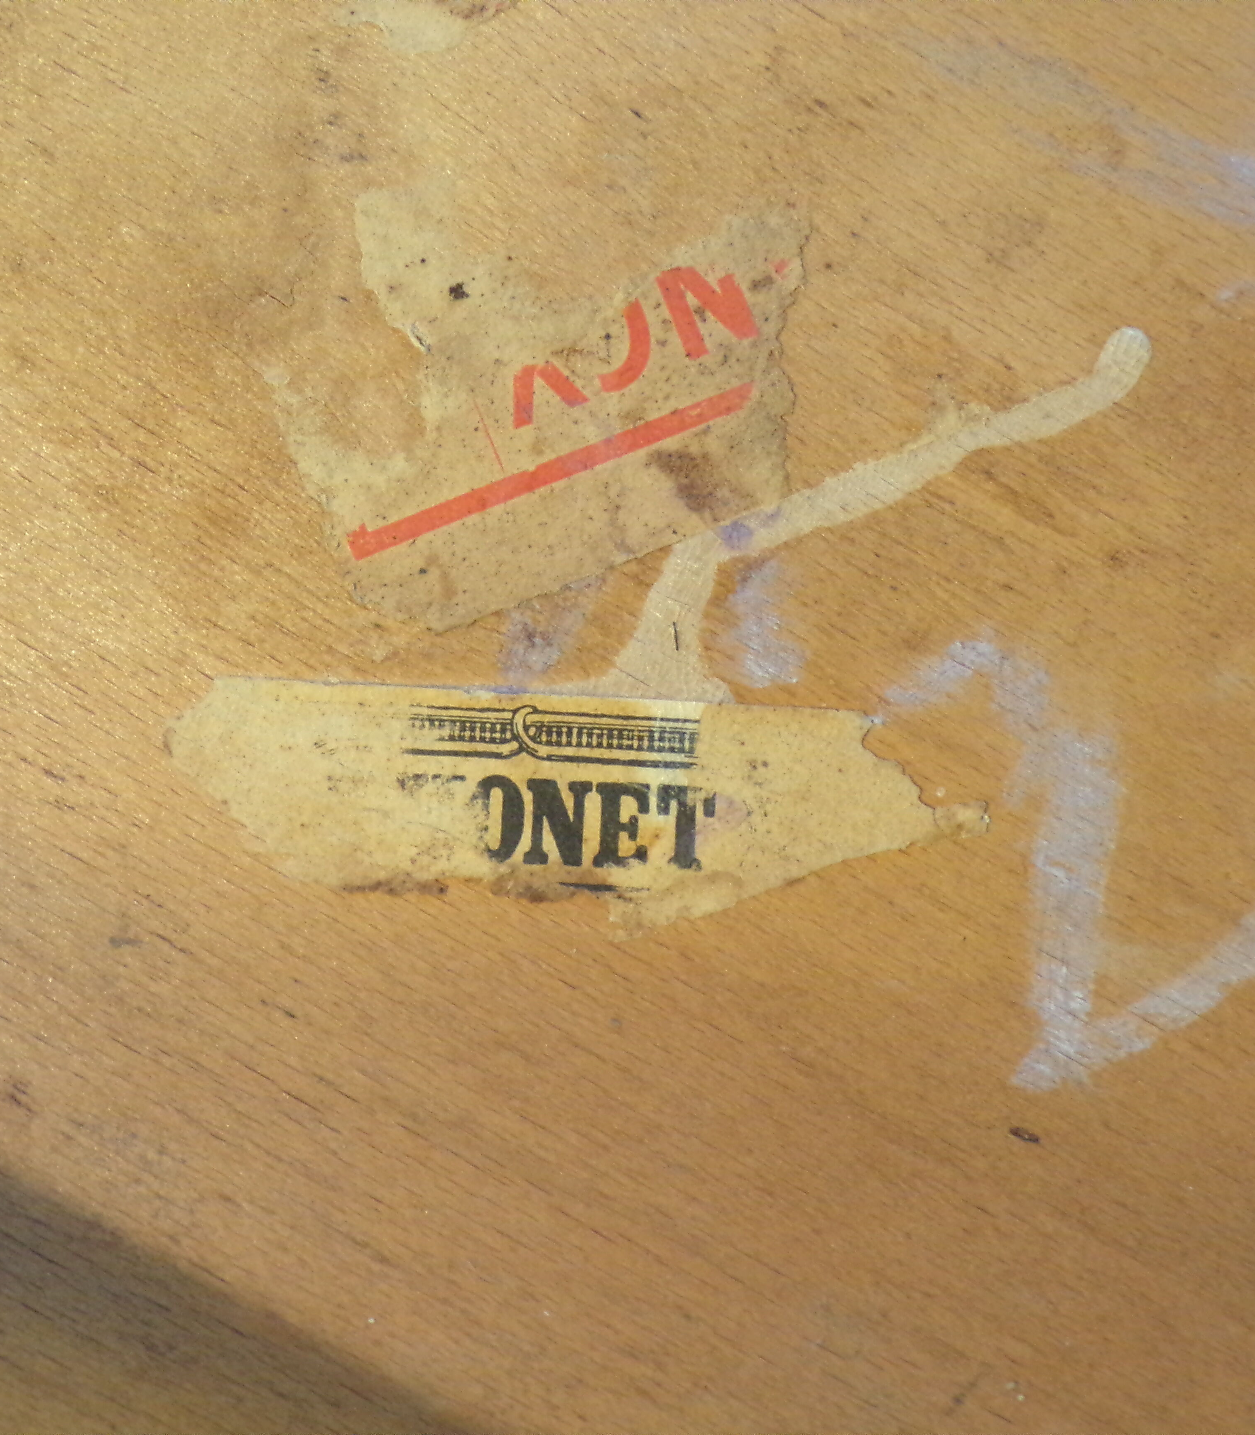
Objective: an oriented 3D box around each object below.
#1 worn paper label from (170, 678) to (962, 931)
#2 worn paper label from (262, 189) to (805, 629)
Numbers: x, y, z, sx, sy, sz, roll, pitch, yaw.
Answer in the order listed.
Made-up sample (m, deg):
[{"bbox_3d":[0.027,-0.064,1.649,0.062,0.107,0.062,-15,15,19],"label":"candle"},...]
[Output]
[{"bbox_3d":[-0.005,0.008,0.430,0.062,0.001,0.019,3,90,0],"label":"worn paper label"},{"bbox_3d":[-0.006,-0.028,0.430,0.043,0.001,0.035,-22,90,0],"label":"worn paper label"}]

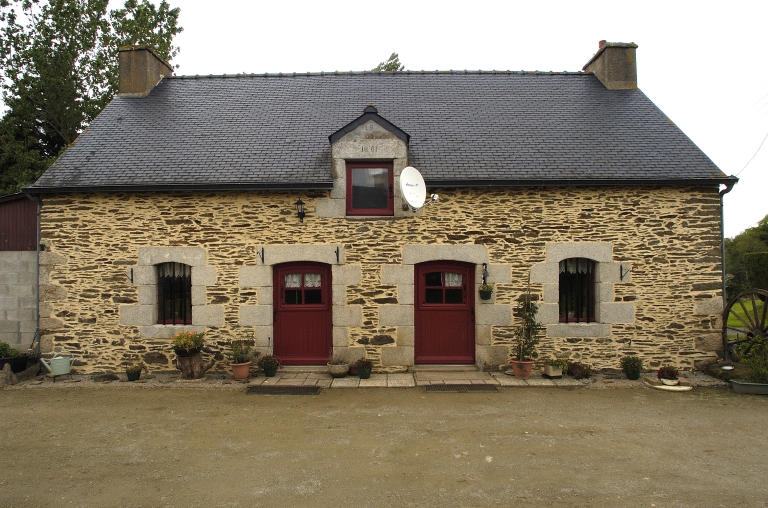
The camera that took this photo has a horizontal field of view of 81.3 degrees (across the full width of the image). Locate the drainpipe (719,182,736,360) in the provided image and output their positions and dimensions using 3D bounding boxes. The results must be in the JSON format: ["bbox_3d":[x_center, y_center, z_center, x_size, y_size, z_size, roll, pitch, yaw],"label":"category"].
[{"bbox_3d":[6.142,0.295,8.000,0.300,3.180,0.250,0,0,0],"label":"drainpipe"}]

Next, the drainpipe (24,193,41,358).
[{"bbox_3d":[-6.011,0.414,7.712,0.120,2.866,0.280,-1,-1,2],"label":"drainpipe"}]

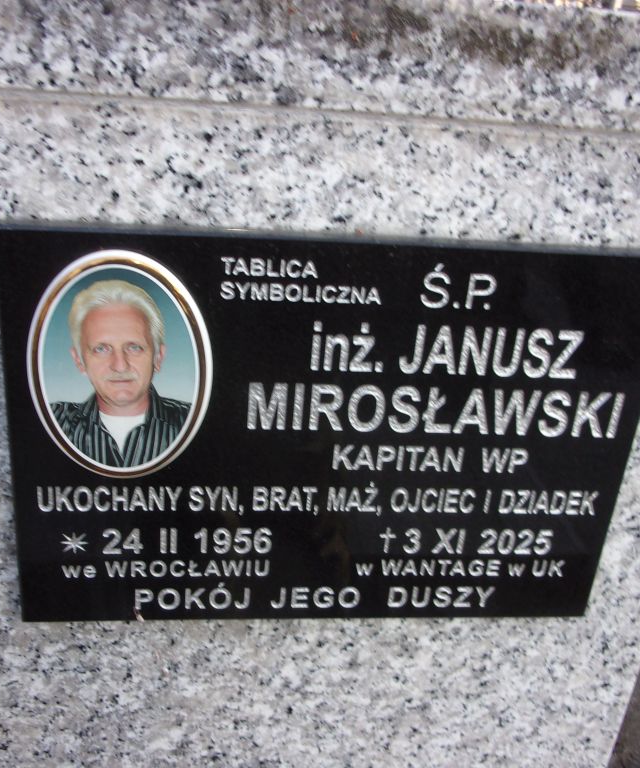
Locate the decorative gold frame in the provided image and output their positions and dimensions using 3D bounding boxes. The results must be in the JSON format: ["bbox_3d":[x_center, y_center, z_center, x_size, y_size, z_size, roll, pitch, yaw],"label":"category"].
[{"bbox_3d":[-0.118,-0.007,0.491,0.109,0.149,0.010,1,25,-8],"label":"decorative gold frame"}]

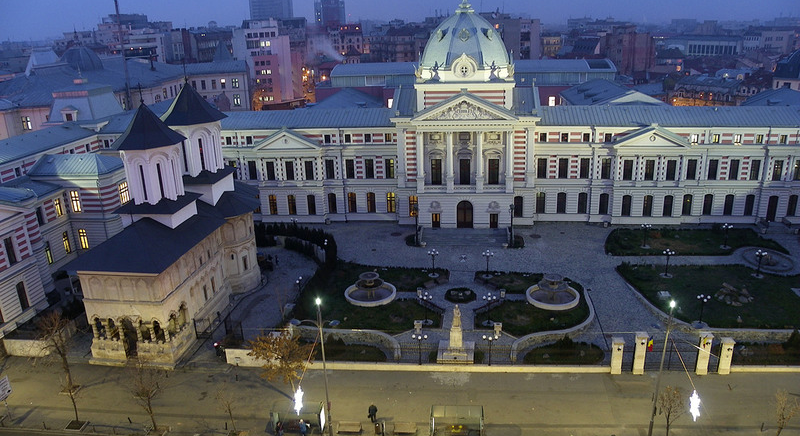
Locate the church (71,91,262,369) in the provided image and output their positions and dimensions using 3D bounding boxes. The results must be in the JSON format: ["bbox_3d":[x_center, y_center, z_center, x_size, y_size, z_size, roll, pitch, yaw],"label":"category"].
[{"bbox_3d":[-24.029,-2.307,65.653,14.342,24.442,29.290,0,19,5],"label":"church"}]

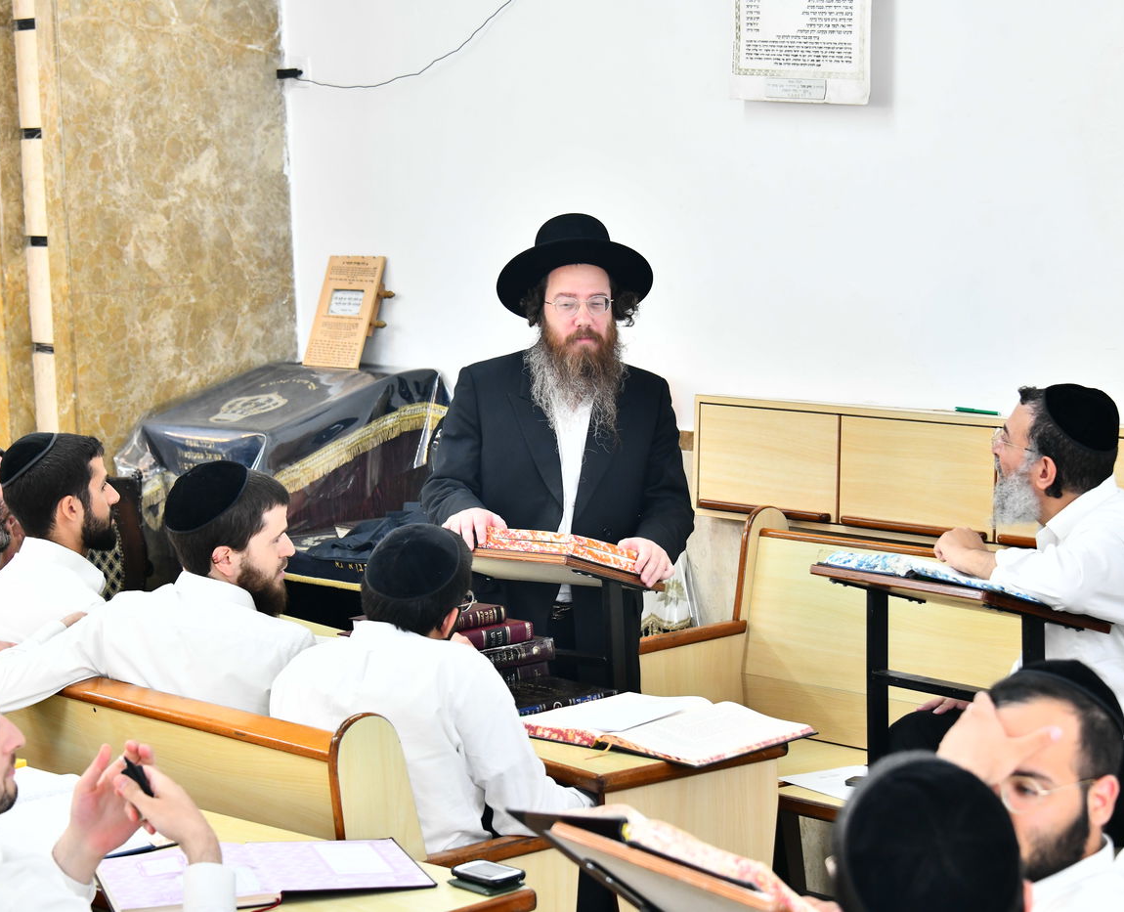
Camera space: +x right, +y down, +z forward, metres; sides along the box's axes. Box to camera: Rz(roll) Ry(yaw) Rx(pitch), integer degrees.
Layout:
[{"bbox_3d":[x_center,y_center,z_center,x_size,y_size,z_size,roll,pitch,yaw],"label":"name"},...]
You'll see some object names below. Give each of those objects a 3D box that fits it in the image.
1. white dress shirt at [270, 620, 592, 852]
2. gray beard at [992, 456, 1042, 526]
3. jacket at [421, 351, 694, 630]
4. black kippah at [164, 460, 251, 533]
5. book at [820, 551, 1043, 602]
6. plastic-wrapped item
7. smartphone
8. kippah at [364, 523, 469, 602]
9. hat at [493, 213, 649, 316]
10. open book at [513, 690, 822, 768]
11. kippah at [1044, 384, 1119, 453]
[{"bbox_3d":[-0.215,0.478,4.420,0.480,0.540,0.380,5,8,38],"label":"white dress shirt"},{"bbox_3d":[0.804,0.064,4.850,0.105,0.125,0.130,9,9,19],"label":"gray beard"},{"bbox_3d":[-0.010,0.140,5.830,0.580,0.740,0.400,-1,7,7],"label":"jacket"},{"bbox_3d":[-0.608,0.060,4.650,0.165,0.070,0.165,-36,24,-12],"label":"black kippah"},{"bbox_3d":[0.735,0.234,5.113,0.290,0.050,0.420,14,-4,-41],"label":"book"},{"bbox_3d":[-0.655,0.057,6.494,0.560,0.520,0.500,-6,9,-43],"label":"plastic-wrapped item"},{"bbox_3d":[-0.104,0.589,3.835,0.066,0.014,0.100,-6,9,-43],"label":"smartphone"},{"bbox_3d":[-0.239,0.151,4.300,0.160,0.065,0.160,-7,44,7],"label":"kippah"},{"bbox_3d":[0.028,-0.420,5.870,0.335,0.140,0.360,-3,-24,0],"label":"hat"},{"bbox_3d":[0.188,0.480,5.010,0.470,0.050,0.370,5,8,38],"label":"open book"},{"bbox_3d":[0.945,-0.072,4.950,0.170,0.075,0.170,39,10,-5],"label":"kippah"}]

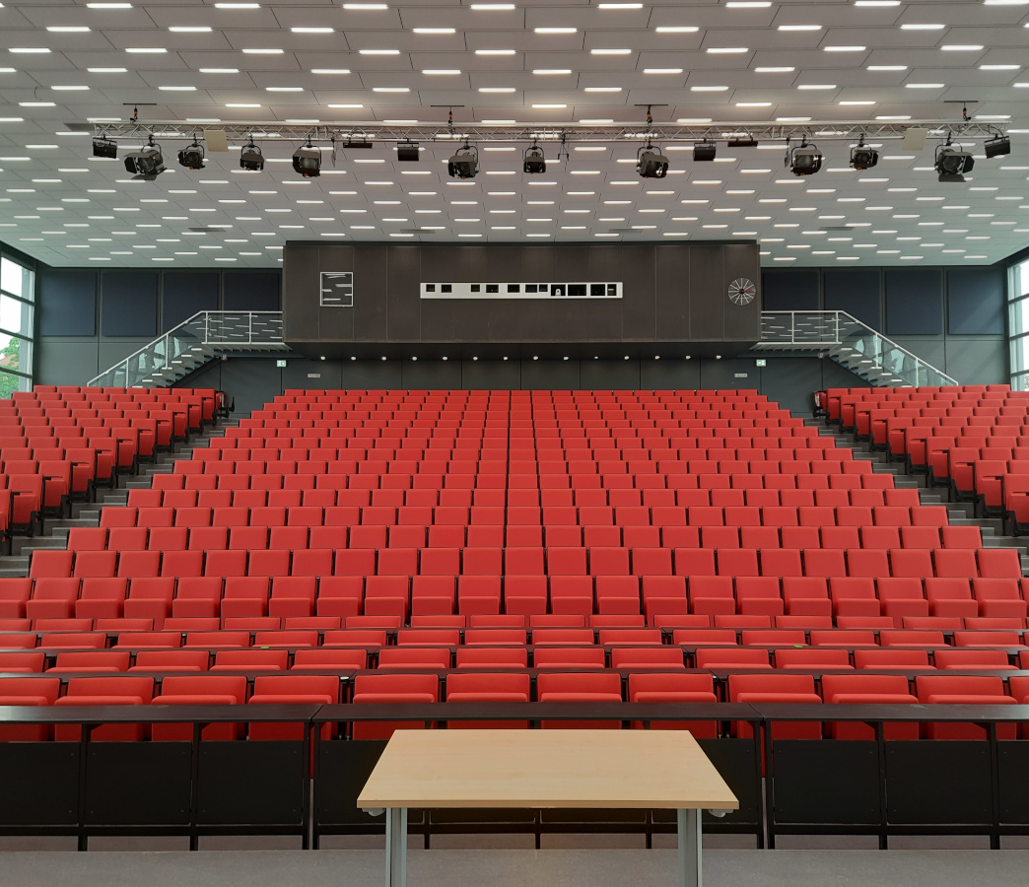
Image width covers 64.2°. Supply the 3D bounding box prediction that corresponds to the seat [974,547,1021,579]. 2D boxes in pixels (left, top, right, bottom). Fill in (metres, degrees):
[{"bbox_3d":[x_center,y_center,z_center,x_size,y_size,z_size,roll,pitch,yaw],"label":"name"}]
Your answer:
[{"bbox_3d":[6.500,1.772,10.942,0.525,0.700,0.330,0,-4,4],"label":"seat"}]

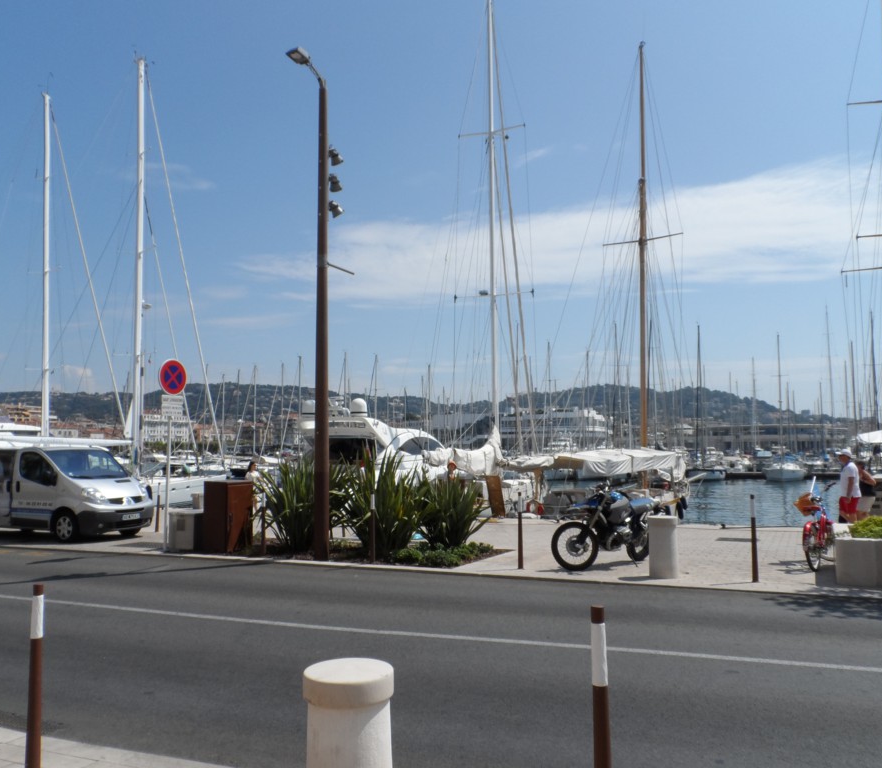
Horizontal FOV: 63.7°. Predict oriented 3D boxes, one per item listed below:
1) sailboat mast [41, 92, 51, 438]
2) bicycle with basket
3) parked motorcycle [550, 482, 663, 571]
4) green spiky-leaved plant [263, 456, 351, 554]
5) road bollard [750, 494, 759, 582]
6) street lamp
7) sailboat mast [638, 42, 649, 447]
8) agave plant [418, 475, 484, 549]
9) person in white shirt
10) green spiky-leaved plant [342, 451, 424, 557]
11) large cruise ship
[{"bbox_3d":[-21.525,-5.753,38.742,0.320,21.140,0.320,-5,-6,21],"label":"sailboat mast"},{"bbox_3d":[5.563,2.104,10.470,0.600,1.170,1.750,-6,-8,40],"label":"bicycle with basket"},{"bbox_3d":[2.628,2.131,10.781,2.300,1.240,0.880,5,-8,-40],"label":"parked motorcycle"},{"bbox_3d":[-2.498,2.230,13.338,1.550,1.700,1.500,-1,-6,0],"label":"green spiky-leaved plant"},{"bbox_3d":[4.154,2.041,9.418,0.080,1.130,0.080,-2,-6,22],"label":"road bollard"},{"bbox_3d":[-2.118,-1.337,12.044,0.420,8.480,1.550,-3,-6,24],"label":"street lamp"},{"bbox_3d":[6.991,-4.174,24.501,0.210,15.880,0.210,-1,-6,22],"label":"sailboat mast"},{"bbox_3d":[0.152,2.380,13.418,1.280,1.370,1.250,-1,-6,0],"label":"agave plant"},{"bbox_3d":[7.581,2.077,13.185,0.420,1.710,0.470,-3,-6,27],"label":"person in white shirt"},{"bbox_3d":[-1.010,2.061,12.713,1.450,1.820,1.400,-1,-5,0],"label":"green spiky-leaved plant"},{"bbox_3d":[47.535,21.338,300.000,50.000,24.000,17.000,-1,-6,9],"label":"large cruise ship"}]

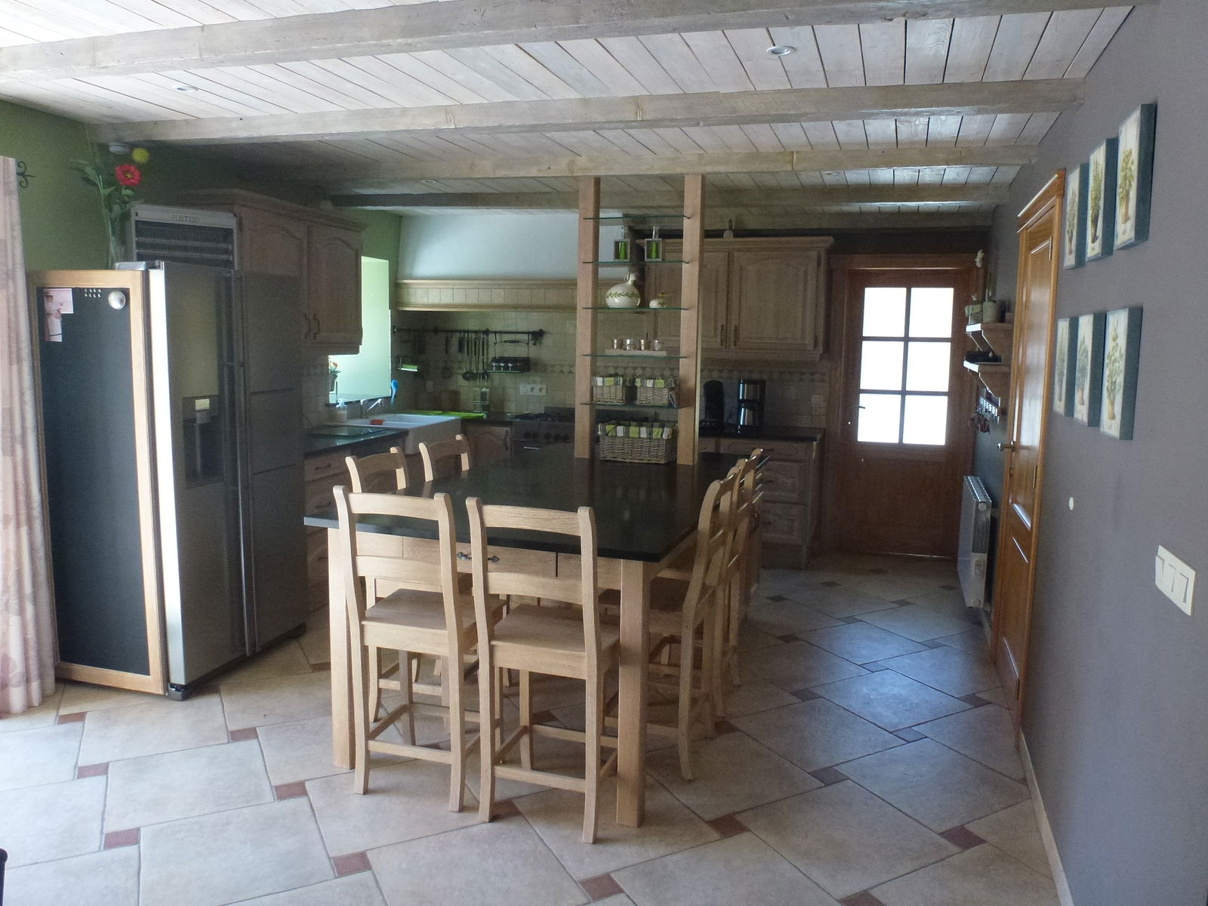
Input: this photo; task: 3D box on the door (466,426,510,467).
[{"bbox_3d":[-0.862,0.147,6.527,0.366,0.674,0.025,4,8,18],"label":"door"}]

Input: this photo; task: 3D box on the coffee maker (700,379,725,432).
[{"bbox_3d":[0.779,-0.340,6.269,0.170,0.350,0.260,4,8,19],"label":"coffee maker"}]

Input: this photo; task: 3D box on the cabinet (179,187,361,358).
[{"bbox_3d":[-1.824,-0.968,5.005,0.340,0.810,1.380,2,8,10],"label":"cabinet"}]

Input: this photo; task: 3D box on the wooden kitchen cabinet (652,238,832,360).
[{"bbox_3d":[0.950,-1.108,6.331,1.330,0.820,0.380,3,8,15],"label":"wooden kitchen cabinet"}]

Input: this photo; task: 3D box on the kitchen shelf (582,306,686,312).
[{"bbox_3d":[0.178,-0.732,4.458,0.535,0.012,0.220,3,8,16],"label":"kitchen shelf"}]

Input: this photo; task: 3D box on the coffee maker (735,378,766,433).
[{"bbox_3d":[0.990,-0.327,5.976,0.185,0.375,0.160,-3,9,-30],"label":"coffee maker"}]

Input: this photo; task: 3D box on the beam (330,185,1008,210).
[{"bbox_3d":[0.248,-1.588,5.433,4.200,0.110,0.140,3,8,13],"label":"beam"}]

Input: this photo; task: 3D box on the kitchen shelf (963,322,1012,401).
[{"bbox_3d":[2.090,-0.511,4.757,0.160,0.360,1.040,4,8,18],"label":"kitchen shelf"}]

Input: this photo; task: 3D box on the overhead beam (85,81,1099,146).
[{"bbox_3d":[-0.367,-1.288,3.383,3.977,0.084,0.125,4,8,16],"label":"overhead beam"}]

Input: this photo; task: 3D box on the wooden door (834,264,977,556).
[{"bbox_3d":[2.144,-0.295,6.287,0.920,2.070,0.080,4,8,19],"label":"wooden door"}]

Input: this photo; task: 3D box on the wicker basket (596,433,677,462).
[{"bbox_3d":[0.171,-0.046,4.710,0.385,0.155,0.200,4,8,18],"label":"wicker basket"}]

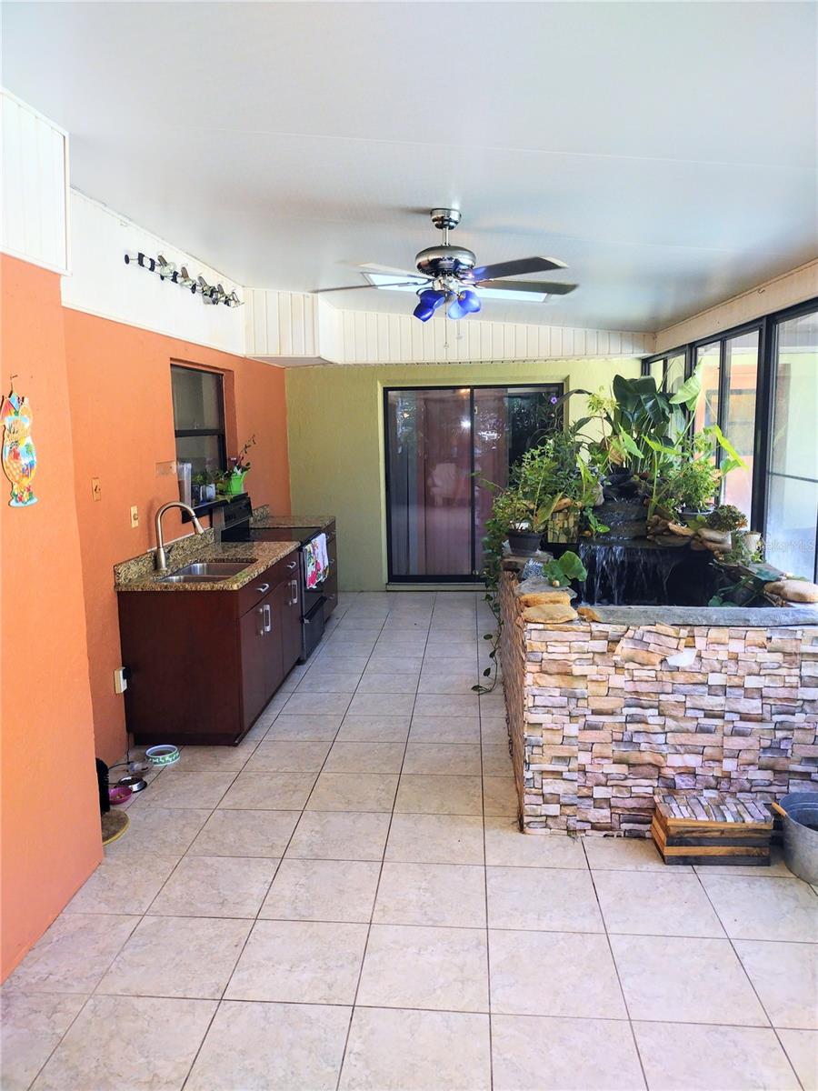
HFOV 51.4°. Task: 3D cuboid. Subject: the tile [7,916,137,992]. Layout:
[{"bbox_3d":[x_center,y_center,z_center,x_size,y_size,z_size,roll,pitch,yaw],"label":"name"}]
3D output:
[{"bbox_3d":[-1.116,1.360,2.841,0.309,0.010,0.423,0,8,4],"label":"tile"}]

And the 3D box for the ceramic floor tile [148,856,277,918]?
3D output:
[{"bbox_3d":[-0.729,1.305,3.250,0.405,0.010,0.417,0,8,4],"label":"ceramic floor tile"}]

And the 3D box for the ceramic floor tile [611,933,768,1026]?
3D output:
[{"bbox_3d":[0.866,1.367,2.695,0.403,0.010,0.423,0,8,4],"label":"ceramic floor tile"}]

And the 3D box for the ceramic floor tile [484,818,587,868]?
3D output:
[{"bbox_3d":[0.542,1.288,3.687,0.420,0.010,0.420,0,9,5],"label":"ceramic floor tile"}]

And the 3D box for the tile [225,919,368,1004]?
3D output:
[{"bbox_3d":[-0.368,1.421,2.913,0.420,0.010,0.420,0,9,5],"label":"tile"}]

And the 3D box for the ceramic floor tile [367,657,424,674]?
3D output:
[{"bbox_3d":[-0.100,0.871,6.170,0.408,0.010,0.420,0,9,4],"label":"ceramic floor tile"}]

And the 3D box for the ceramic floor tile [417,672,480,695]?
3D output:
[{"bbox_3d":[0.274,0.936,5.704,0.403,0.010,0.423,0,8,4],"label":"ceramic floor tile"}]

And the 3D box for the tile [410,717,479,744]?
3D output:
[{"bbox_3d":[0.216,1.083,4.975,0.420,0.010,0.420,0,9,5],"label":"tile"}]

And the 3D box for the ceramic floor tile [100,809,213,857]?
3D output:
[{"bbox_3d":[-1.100,1.238,3.687,0.403,0.010,0.423,0,8,4],"label":"ceramic floor tile"}]

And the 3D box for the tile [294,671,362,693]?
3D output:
[{"bbox_3d":[-0.543,0.932,5.782,0.408,0.010,0.420,0,9,4],"label":"tile"}]

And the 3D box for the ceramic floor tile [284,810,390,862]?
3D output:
[{"bbox_3d":[-0.301,1.284,3.759,0.420,0.010,0.420,0,9,5],"label":"ceramic floor tile"}]

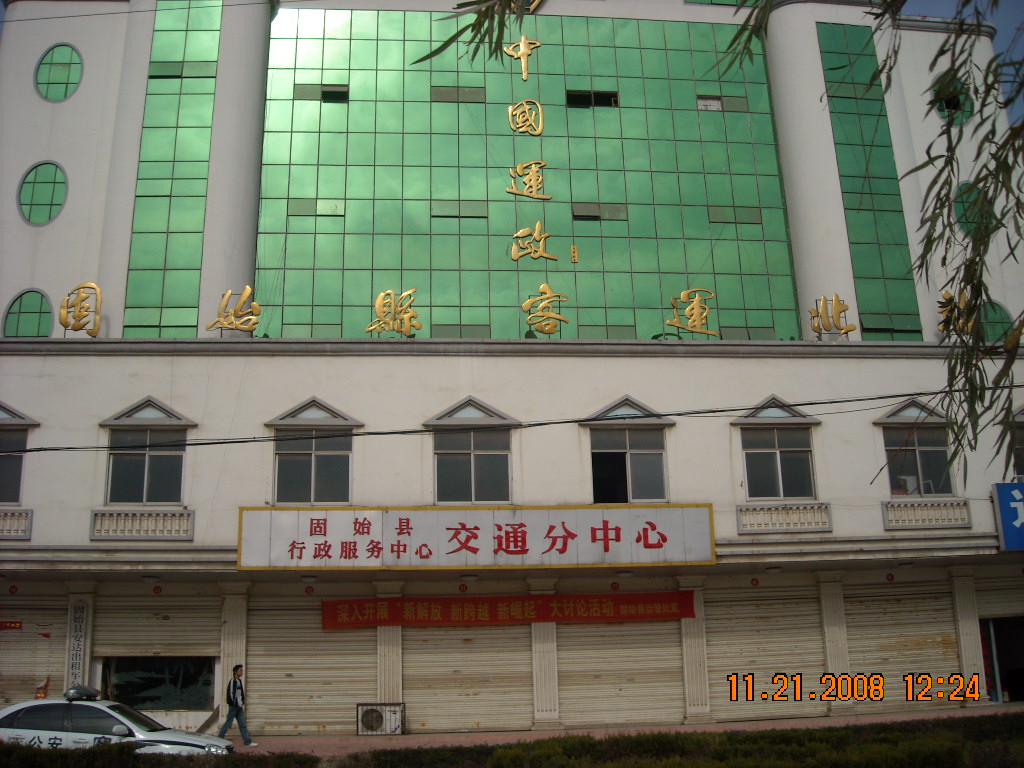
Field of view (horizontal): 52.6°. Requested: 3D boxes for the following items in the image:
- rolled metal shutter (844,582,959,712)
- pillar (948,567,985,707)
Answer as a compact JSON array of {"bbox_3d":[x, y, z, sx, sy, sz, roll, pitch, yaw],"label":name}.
[{"bbox_3d":[8.900,6.055,23.659,2.620,2.850,0.120,0,-16,-6],"label":"rolled metal shutter"},{"bbox_3d":[11.092,6.163,25.273,0.713,3.418,0.400,0,-16,-6],"label":"pillar"}]

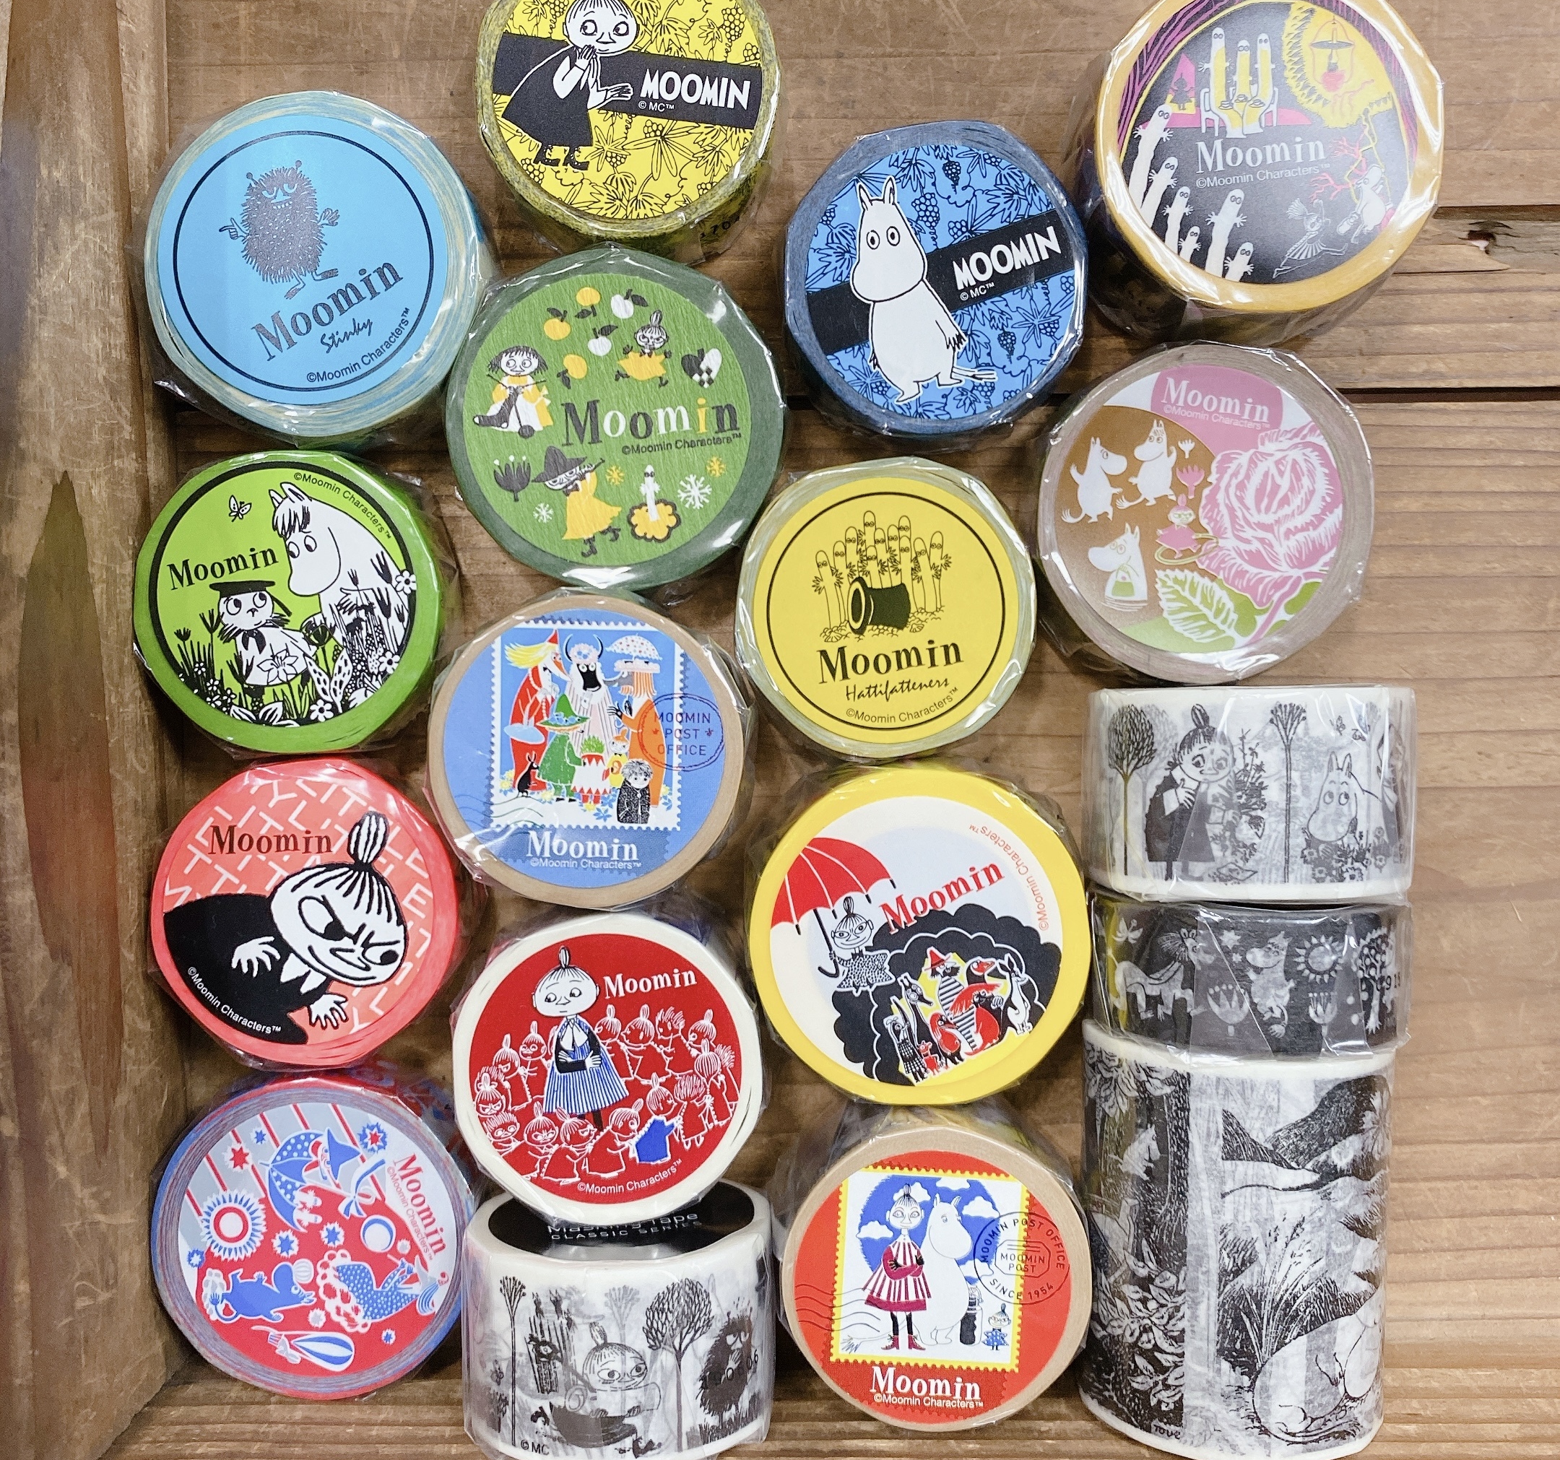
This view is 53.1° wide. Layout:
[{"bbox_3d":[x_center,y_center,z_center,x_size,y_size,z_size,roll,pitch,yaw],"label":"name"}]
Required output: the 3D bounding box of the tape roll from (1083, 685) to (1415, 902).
[{"bbox_3d":[0.074,0.009,0.250,0.050,0.050,0.030,0,90,0],"label":"tape roll"}]

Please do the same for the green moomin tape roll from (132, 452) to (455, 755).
[{"bbox_3d":[-0.081,-0.021,0.266,0.050,0.018,0.050,0,90,0],"label":"green moomin tape roll"}]

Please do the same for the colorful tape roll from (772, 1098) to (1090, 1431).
[{"bbox_3d":[0.025,0.088,0.266,0.050,0.026,0.050,0,91,-1],"label":"colorful tape roll"}]

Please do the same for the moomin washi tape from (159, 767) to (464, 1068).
[{"bbox_3d":[-0.079,0.030,0.268,0.051,0.017,0.051,0,91,-1],"label":"moomin washi tape"}]

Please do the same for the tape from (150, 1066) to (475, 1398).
[{"bbox_3d":[-0.077,0.083,0.267,0.053,0.020,0.053,0,91,-1],"label":"tape"}]

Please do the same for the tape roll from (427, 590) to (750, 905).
[{"bbox_3d":[-0.031,0.003,0.263,0.050,0.024,0.050,0,90,0],"label":"tape roll"}]

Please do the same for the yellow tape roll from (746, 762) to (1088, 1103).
[{"bbox_3d":[0.023,0.033,0.267,0.056,0.022,0.056,0,91,-1],"label":"yellow tape roll"}]

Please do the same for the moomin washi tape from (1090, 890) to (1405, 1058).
[{"bbox_3d":[0.076,0.037,0.255,0.049,0.049,0.020,1,91,-1],"label":"moomin washi tape"}]

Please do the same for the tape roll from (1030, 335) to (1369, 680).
[{"bbox_3d":[0.069,-0.035,0.264,0.054,0.022,0.054,0,90,0],"label":"tape roll"}]

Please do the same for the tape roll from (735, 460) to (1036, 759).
[{"bbox_3d":[0.017,-0.020,0.268,0.049,0.018,0.049,0,91,-1],"label":"tape roll"}]

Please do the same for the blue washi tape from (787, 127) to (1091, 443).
[{"bbox_3d":[0.026,-0.075,0.267,0.050,0.018,0.050,0,91,-1],"label":"blue washi tape"}]

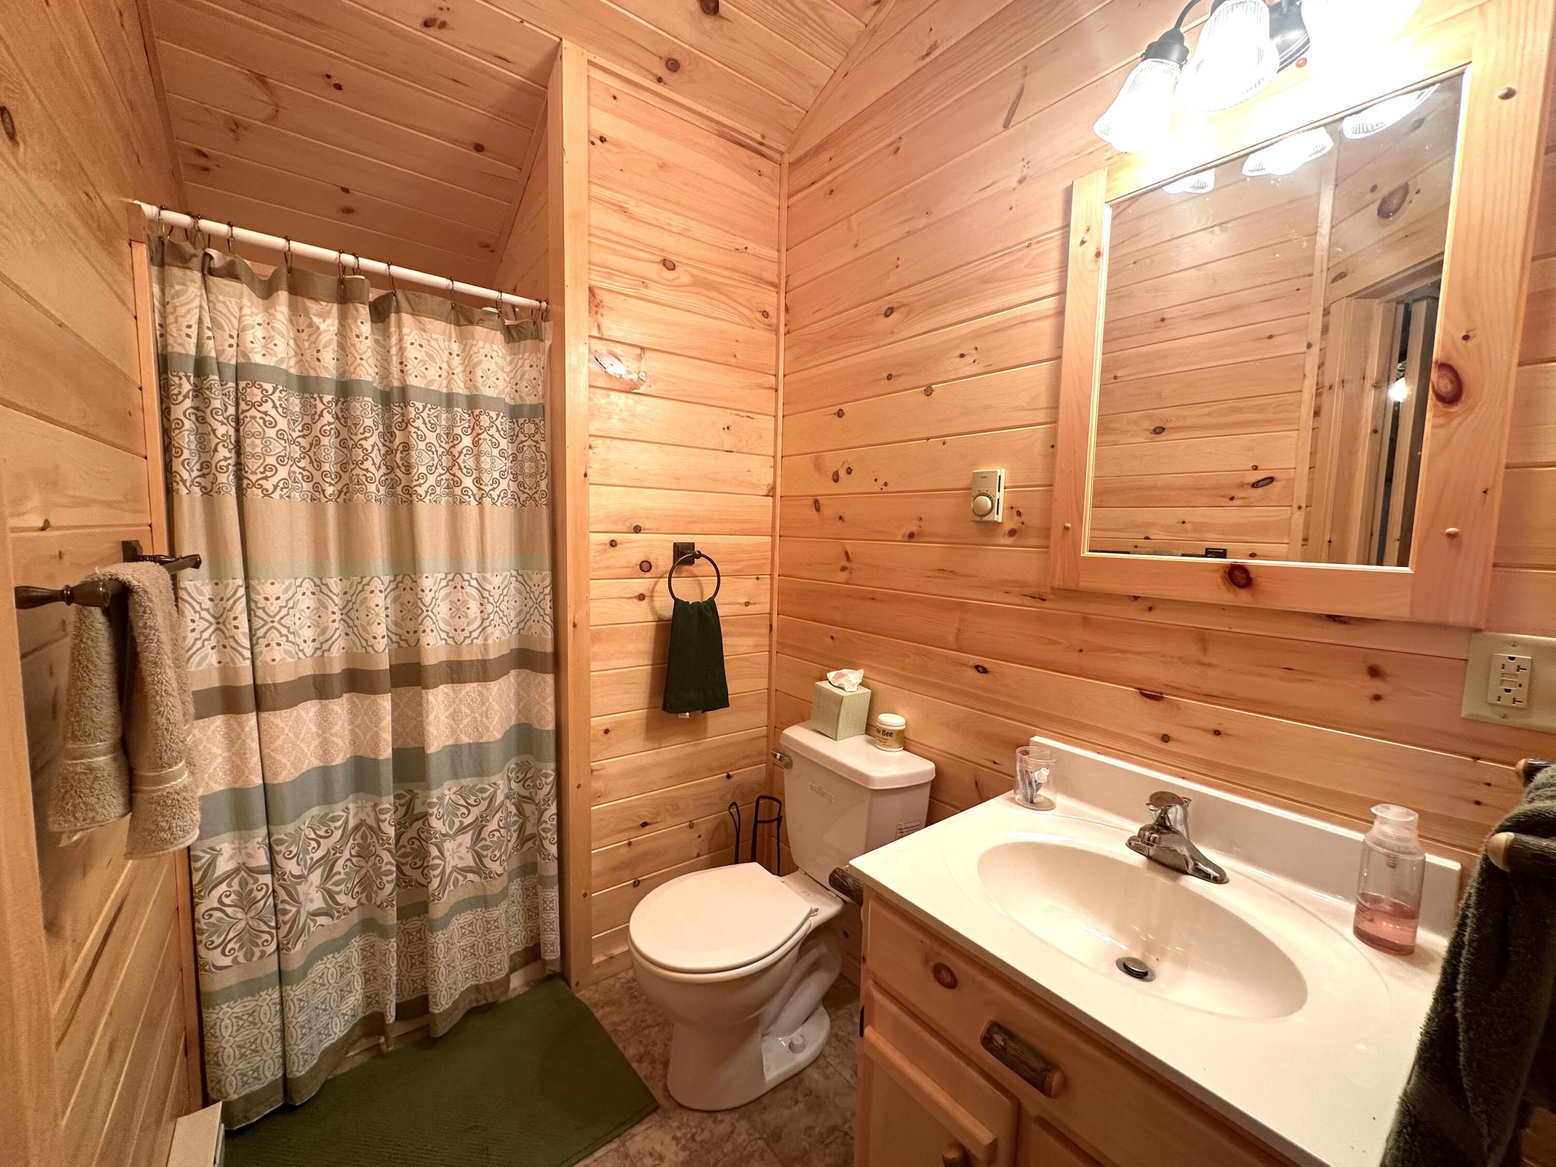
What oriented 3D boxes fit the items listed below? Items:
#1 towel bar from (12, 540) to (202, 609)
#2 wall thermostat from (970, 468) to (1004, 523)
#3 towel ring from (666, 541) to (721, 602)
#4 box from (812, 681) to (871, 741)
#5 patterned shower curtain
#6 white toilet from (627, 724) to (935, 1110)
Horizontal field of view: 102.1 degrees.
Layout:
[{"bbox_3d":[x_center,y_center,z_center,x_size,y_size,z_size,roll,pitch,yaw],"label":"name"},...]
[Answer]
[{"bbox_3d":[-0.842,-0.015,0.810,0.088,0.058,0.670,-3,6,-37],"label":"towel bar"},{"bbox_3d":[0.471,-0.198,1.431,0.040,0.117,0.071,-3,6,-37],"label":"wall thermostat"},{"bbox_3d":[-0.260,-0.020,1.880,0.172,0.203,0.072,-3,6,-37],"label":"towel ring"},{"bbox_3d":[0.178,0.356,1.772,0.111,0.129,0.111,-3,7,-39],"label":"box"},{"bbox_3d":[-0.921,0.227,1.513,0.765,1.835,0.150,-3,6,-37],"label":"patterned shower curtain"},{"bbox_3d":[-0.022,0.822,1.592,0.700,0.752,0.440,-3,6,-37],"label":"white toilet"}]

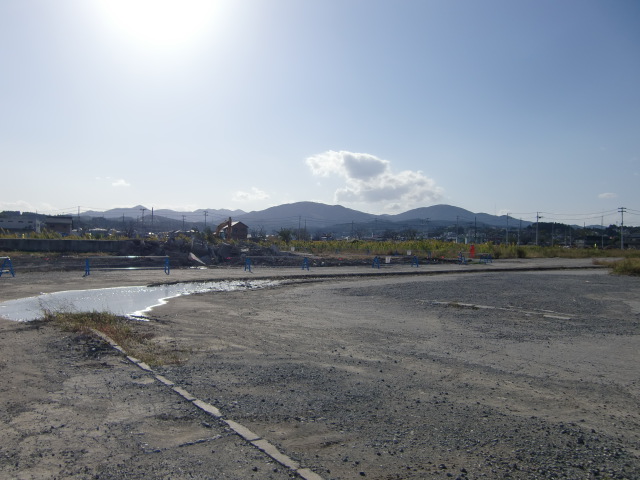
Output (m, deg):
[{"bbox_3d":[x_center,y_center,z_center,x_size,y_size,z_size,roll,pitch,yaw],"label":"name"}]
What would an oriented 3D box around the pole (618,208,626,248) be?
[{"bbox_3d":[68.867,-2.151,117.968,1.800,10.652,0.400,1,0,6],"label":"pole"}]

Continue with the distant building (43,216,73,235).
[{"bbox_3d":[-65.717,-2.345,129.980,6.600,6.611,6.500,1,0,-23],"label":"distant building"}]

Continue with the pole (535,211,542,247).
[{"bbox_3d":[61.115,-2.293,144.968,1.800,10.820,0.500,1,0,6],"label":"pole"}]

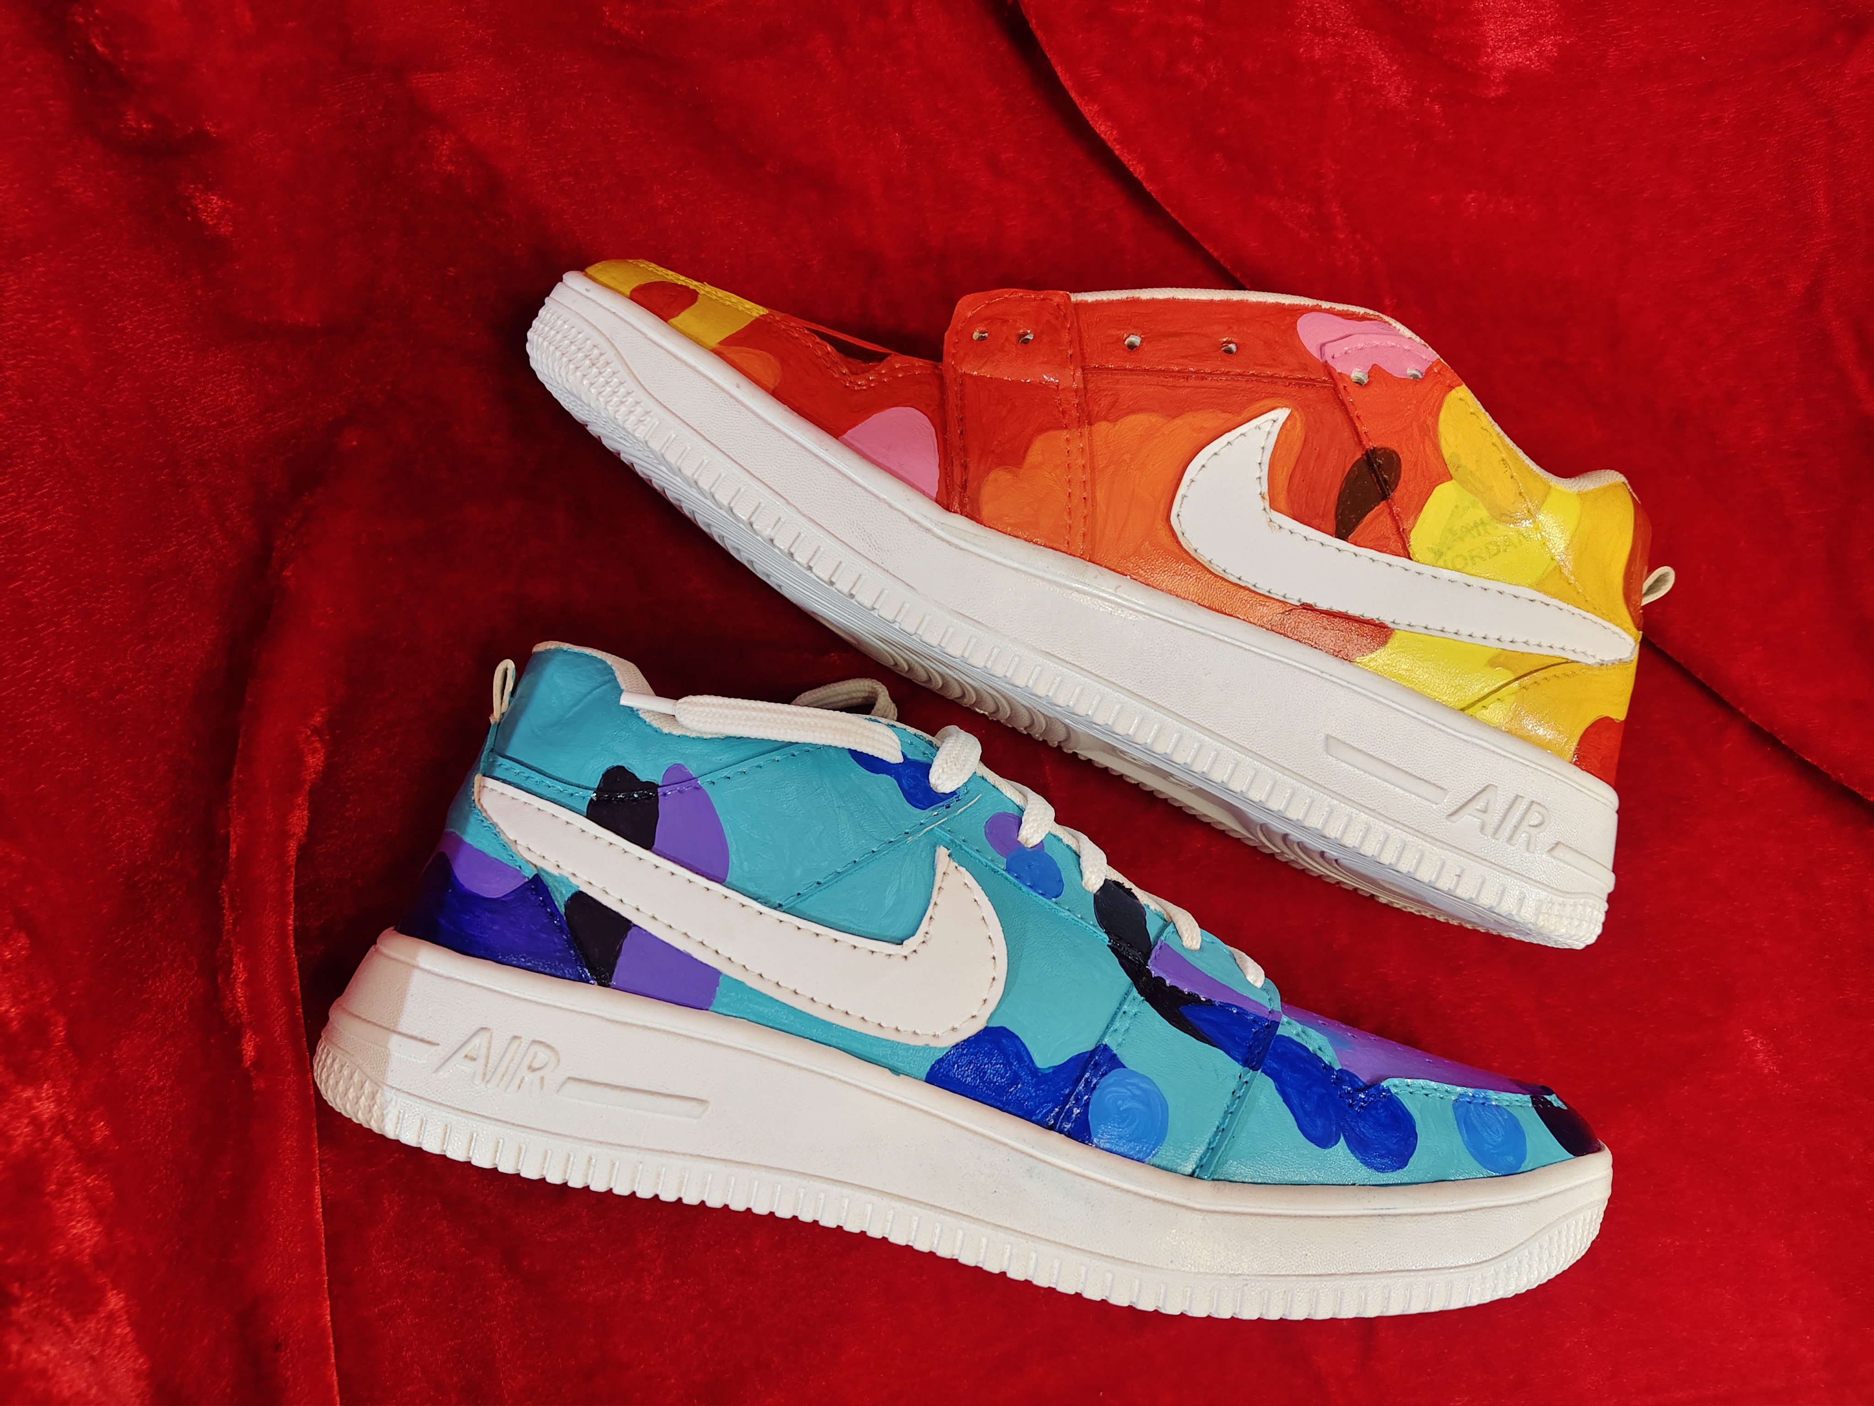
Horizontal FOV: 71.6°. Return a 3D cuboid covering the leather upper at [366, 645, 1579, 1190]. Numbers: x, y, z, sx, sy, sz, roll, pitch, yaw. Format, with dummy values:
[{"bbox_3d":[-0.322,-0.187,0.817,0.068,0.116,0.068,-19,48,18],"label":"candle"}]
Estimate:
[{"bbox_3d":[0.028,0.044,0.290,0.271,0.098,0.077,12,92,-6],"label":"leather upper"}]

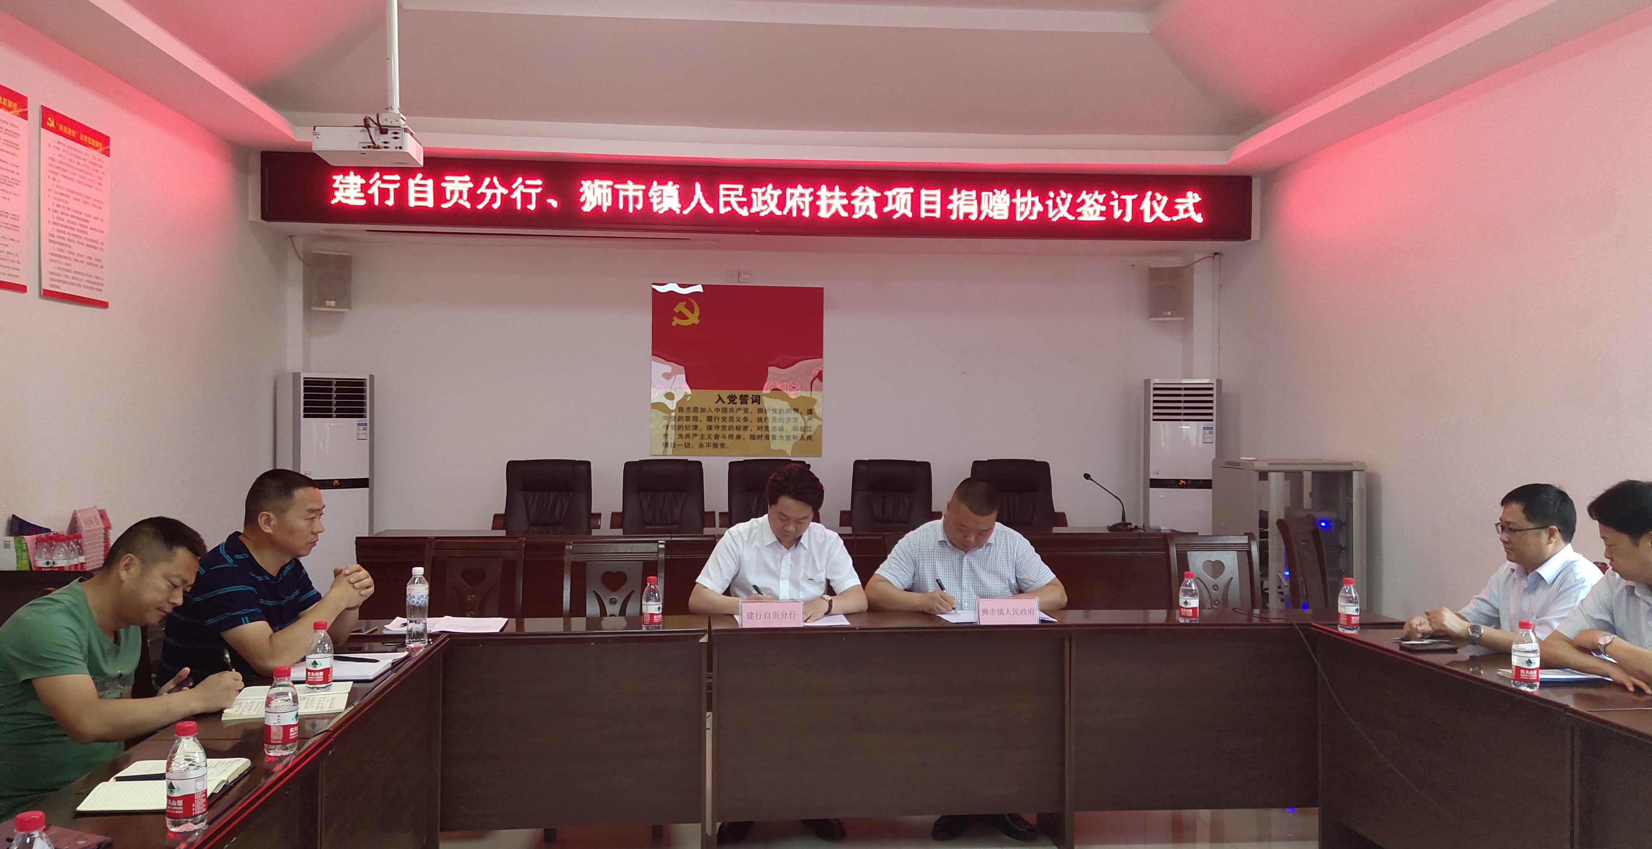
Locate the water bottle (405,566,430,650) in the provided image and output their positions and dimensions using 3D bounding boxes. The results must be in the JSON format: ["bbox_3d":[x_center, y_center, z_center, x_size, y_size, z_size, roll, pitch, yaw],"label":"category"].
[{"bbox_3d":[-1.266,0.562,3.702,0.067,0.236,0.067,0,0,-5],"label":"water bottle"}]

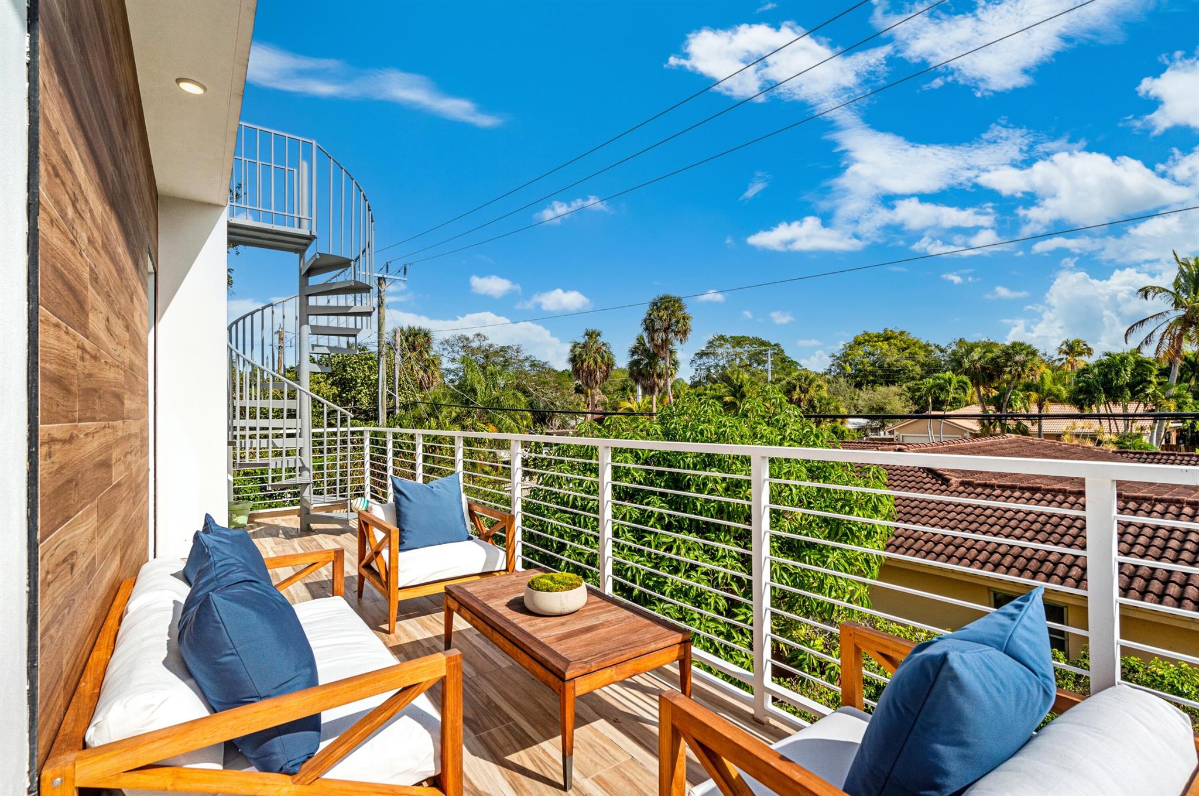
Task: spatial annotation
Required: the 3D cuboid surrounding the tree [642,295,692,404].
[{"bbox_3d":[5.287,-1.177,42.068,4.000,13.910,4.000,0,-2,0],"label":"tree"}]

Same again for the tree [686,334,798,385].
[{"bbox_3d":[17.338,-0.753,63.826,12.720,13.830,12.000,-1,-1,15],"label":"tree"}]

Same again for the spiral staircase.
[{"bbox_3d":[-3.211,-0.568,5.824,1.420,4.020,1.420,0,-2,-37],"label":"spiral staircase"}]

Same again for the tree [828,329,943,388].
[{"bbox_3d":[32.369,-0.988,59.828,11.330,13.670,11.500,-2,-2,28],"label":"tree"}]

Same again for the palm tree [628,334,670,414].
[{"bbox_3d":[4.493,0.291,44.017,4.100,11.120,4.100,0,-2,0],"label":"palm tree"}]

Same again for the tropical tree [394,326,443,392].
[{"bbox_3d":[-11.848,0.550,34.867,3.030,10.600,3.030,0,-2,-19],"label":"tropical tree"}]

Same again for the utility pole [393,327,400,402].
[{"bbox_3d":[-10.291,0.819,26.988,0.250,8.860,0.250,0,-2,0],"label":"utility pole"}]

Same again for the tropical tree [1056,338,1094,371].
[{"bbox_3d":[51.822,-0.045,58.038,4.400,12.780,4.400,0,-2,0],"label":"tropical tree"}]

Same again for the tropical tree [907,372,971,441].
[{"bbox_3d":[23.026,1.800,35.910,3.630,7.150,3.000,-2,-2,33],"label":"tropical tree"}]

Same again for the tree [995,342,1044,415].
[{"bbox_3d":[29.249,0.700,36.884,2.710,9.220,2.710,-2,-2,38],"label":"tree"}]

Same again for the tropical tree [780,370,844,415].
[{"bbox_3d":[13.438,1.850,33.956,4.100,7.290,4.100,0,-2,0],"label":"tropical tree"}]

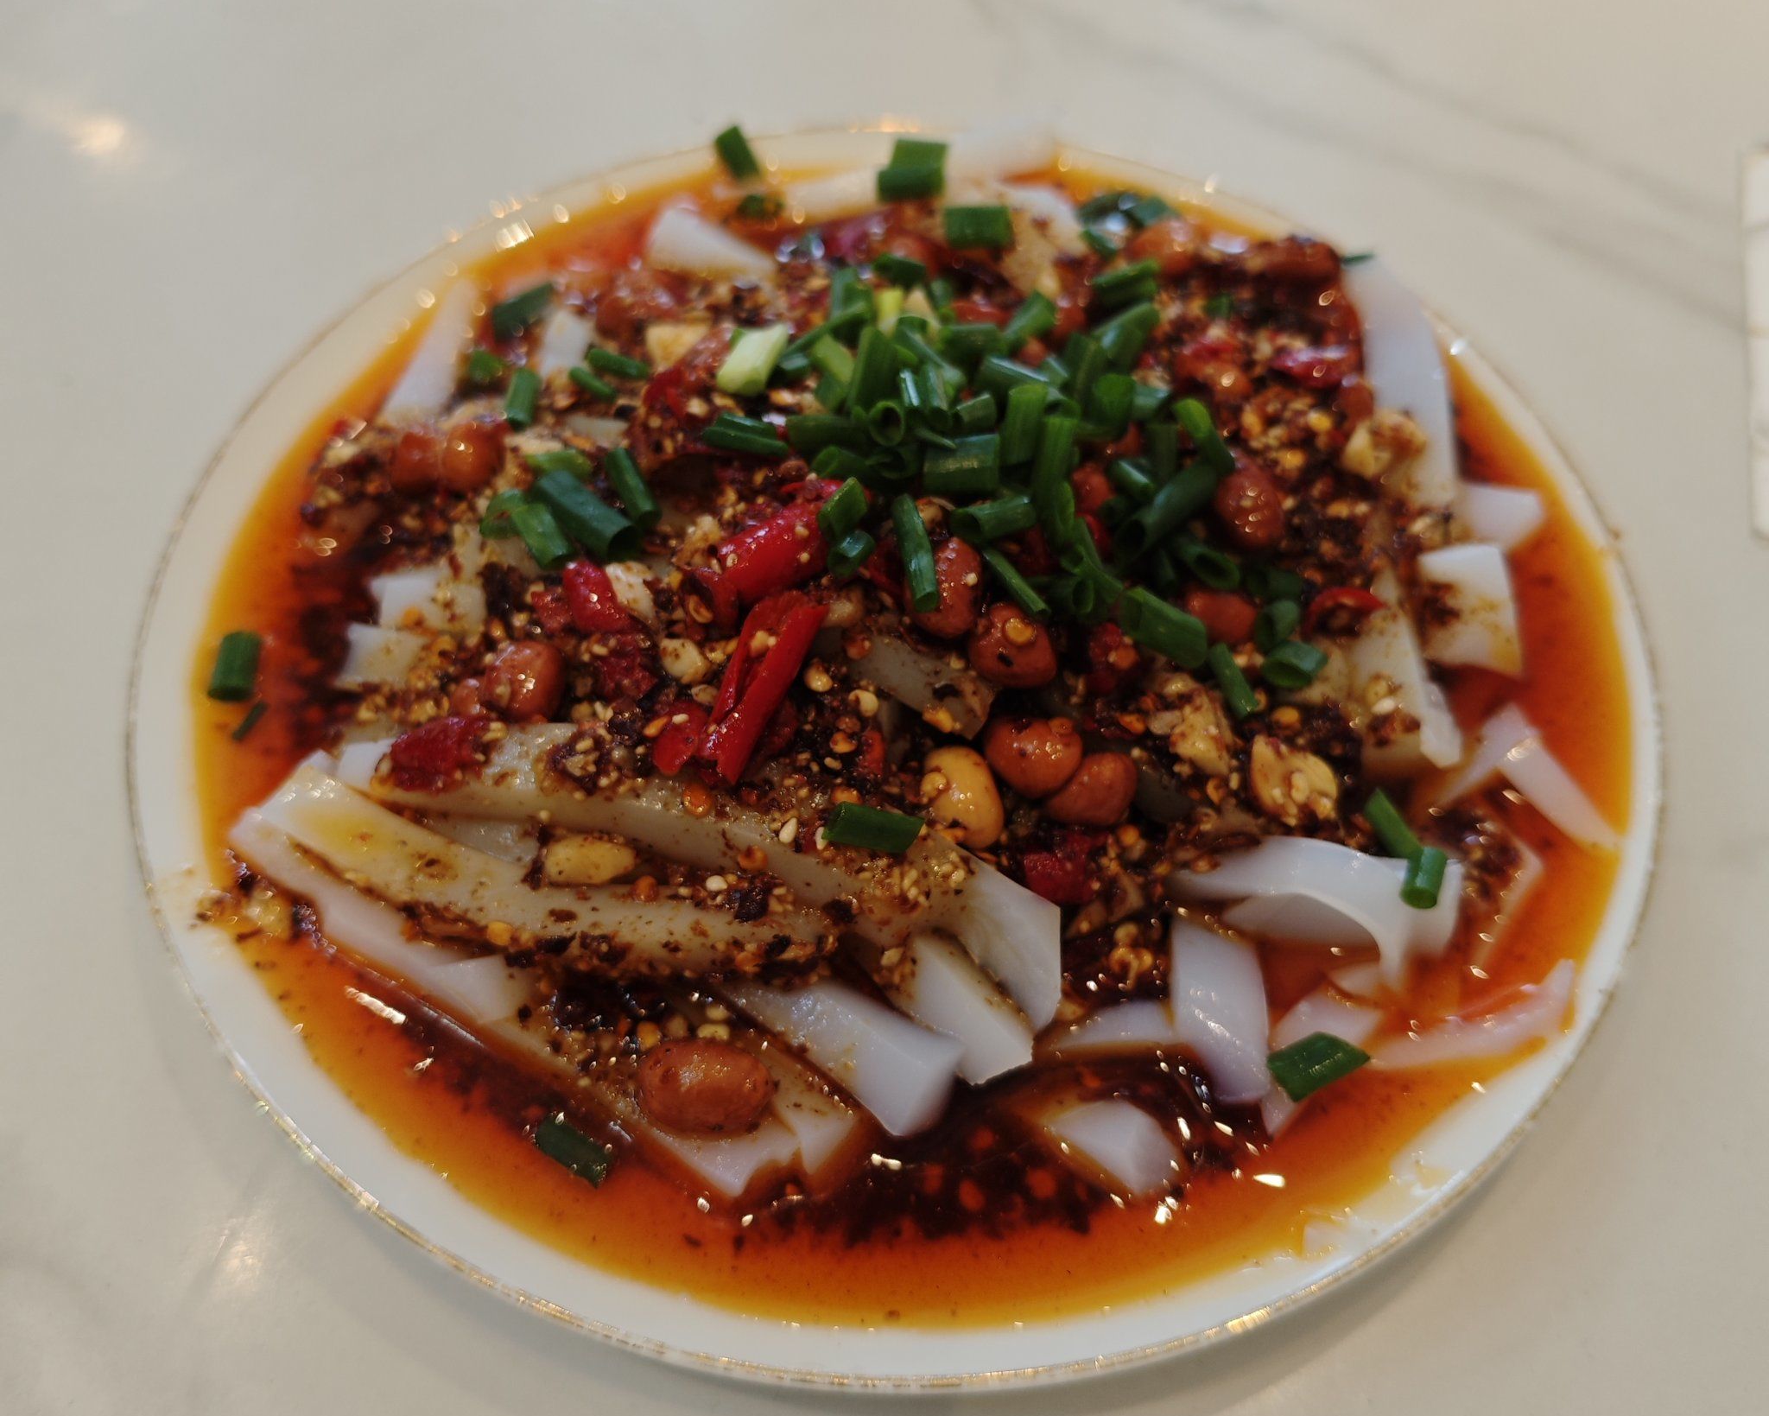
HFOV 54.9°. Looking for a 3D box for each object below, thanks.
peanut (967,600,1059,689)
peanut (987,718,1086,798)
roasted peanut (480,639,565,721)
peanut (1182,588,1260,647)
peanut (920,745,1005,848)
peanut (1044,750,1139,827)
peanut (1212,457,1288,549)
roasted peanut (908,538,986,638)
[{"bbox_3d":[0.017,-0.008,0.223,0.011,0.010,0.013,-24,59,-15],"label":"peanut"},{"bbox_3d":[0.019,0.006,0.215,0.013,0.010,0.011,8,56,6],"label":"peanut"},{"bbox_3d":[-0.047,-0.004,0.224,0.013,0.010,0.011,-15,57,-9],"label":"roasted peanut"},{"bbox_3d":[0.045,-0.012,0.229,0.013,0.009,0.009,19,58,13],"label":"peanut"},{"bbox_3d":[0.010,0.011,0.212,0.010,0.009,0.015,-14,57,-9],"label":"peanut"},{"bbox_3d":[0.026,0.010,0.213,0.013,0.009,0.010,-27,60,-17],"label":"peanut"},{"bbox_3d":[0.051,-0.029,0.236,0.010,0.009,0.014,-6,56,-4],"label":"peanut"},{"bbox_3d":[0.008,-0.016,0.228,0.011,0.009,0.015,9,57,7],"label":"roasted peanut"}]

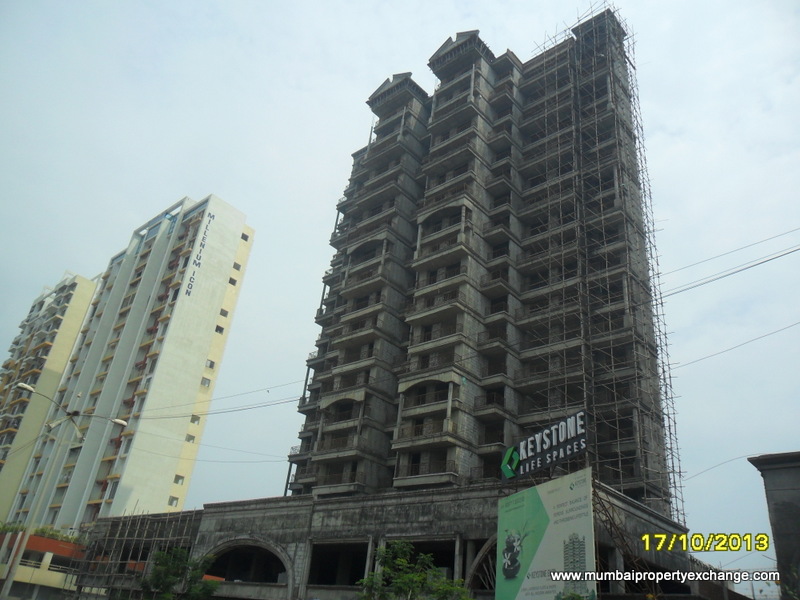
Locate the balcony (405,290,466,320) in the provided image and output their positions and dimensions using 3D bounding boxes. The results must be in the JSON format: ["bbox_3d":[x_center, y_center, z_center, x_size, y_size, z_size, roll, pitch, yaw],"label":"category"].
[{"bbox_3d":[3.408,0.919,57.089,6.200,1.570,2.000,-17,-36,38],"label":"balcony"}]

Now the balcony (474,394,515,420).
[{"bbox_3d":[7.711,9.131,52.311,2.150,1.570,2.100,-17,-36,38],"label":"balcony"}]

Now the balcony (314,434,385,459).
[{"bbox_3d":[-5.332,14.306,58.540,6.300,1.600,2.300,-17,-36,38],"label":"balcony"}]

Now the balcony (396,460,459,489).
[{"bbox_3d":[2.208,14.299,50.398,6.250,1.630,1.500,-17,-36,38],"label":"balcony"}]

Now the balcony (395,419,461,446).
[{"bbox_3d":[2.161,11.422,51.453,6.250,1.600,2.000,-17,-36,38],"label":"balcony"}]

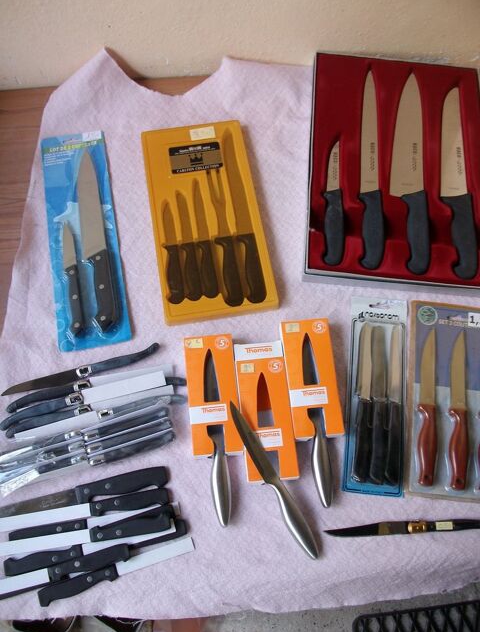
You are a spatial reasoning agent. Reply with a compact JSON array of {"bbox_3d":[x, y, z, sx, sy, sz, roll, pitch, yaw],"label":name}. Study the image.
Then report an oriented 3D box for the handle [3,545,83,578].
[{"bbox_3d":[-0.235,0.295,0.714,0.093,0.015,0.024,-7,70,-4],"label":"handle"}]

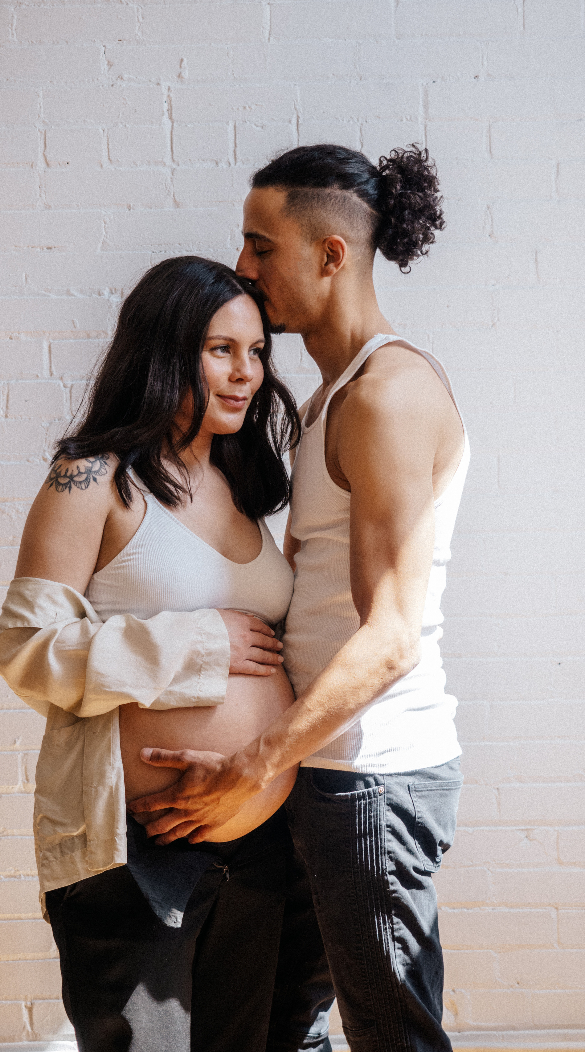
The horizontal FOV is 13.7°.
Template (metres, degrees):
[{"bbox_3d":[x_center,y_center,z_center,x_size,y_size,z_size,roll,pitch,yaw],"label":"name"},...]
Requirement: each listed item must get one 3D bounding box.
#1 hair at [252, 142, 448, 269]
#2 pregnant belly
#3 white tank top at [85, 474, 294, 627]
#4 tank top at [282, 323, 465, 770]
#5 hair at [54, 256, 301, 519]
[{"bbox_3d":[0.076,-0.434,3.320,0.262,0.178,0.170,0,0,-7],"label":"hair"},{"bbox_3d":[-0.121,0.294,3.220,0.290,0.260,0.230,0,0,-37],"label":"pregnant belly"},{"bbox_3d":[-0.139,0.028,3.270,0.300,0.220,0.240,0,0,-37],"label":"white tank top"},{"bbox_3d":[0.115,0.038,3.330,0.260,0.600,0.370,0,0,-22],"label":"tank top"},{"bbox_3d":[-0.155,-0.187,3.280,0.300,0.360,0.270,0,0,-43],"label":"hair"}]

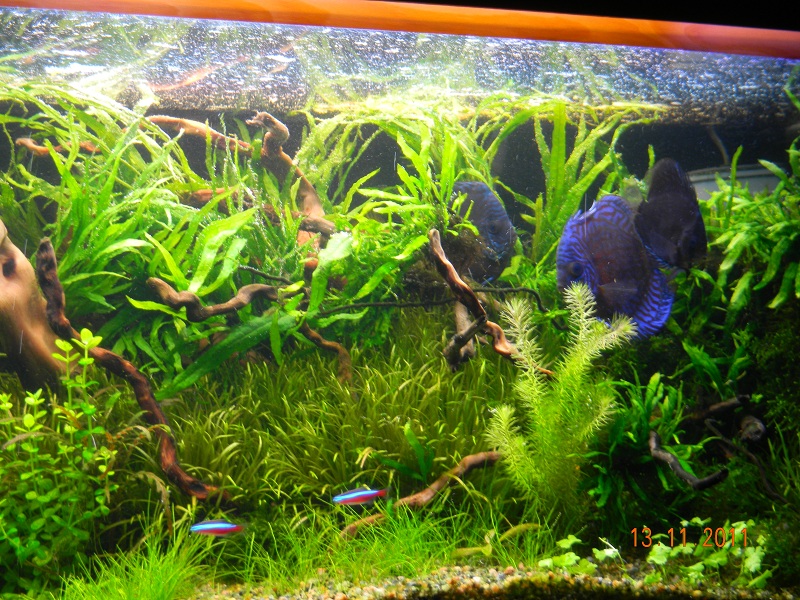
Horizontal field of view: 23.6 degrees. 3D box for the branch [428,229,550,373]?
[{"bbox_3d":[0.073,0.000,1.560,0.092,0.110,0.060,1,2,-9],"label":"branch"}]

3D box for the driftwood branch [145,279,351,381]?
[{"bbox_3d":[-0.126,0.025,1.600,0.168,0.082,0.060,1,2,-6],"label":"driftwood branch"}]

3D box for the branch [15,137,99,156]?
[{"bbox_3d":[-0.304,-0.136,1.700,0.074,0.017,0.030,1,2,0],"label":"branch"}]

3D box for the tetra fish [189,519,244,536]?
[{"bbox_3d":[-0.137,0.170,1.430,0.041,0.013,0.007,1,2,-3],"label":"tetra fish"}]

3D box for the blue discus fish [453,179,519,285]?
[{"bbox_3d":[0.074,-0.061,1.720,0.090,0.092,0.030,2,2,31],"label":"blue discus fish"}]

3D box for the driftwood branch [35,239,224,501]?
[{"bbox_3d":[-0.211,0.054,1.500,0.140,0.196,0.075,1,2,-11],"label":"driftwood branch"}]

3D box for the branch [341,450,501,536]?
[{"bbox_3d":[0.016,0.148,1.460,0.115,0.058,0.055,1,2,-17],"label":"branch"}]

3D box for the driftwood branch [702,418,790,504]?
[{"bbox_3d":[0.284,0.132,1.570,0.066,0.066,0.045,1,2,-6],"label":"driftwood branch"}]

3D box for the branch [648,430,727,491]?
[{"bbox_3d":[0.231,0.129,1.540,0.059,0.044,0.035,1,2,-6],"label":"branch"}]

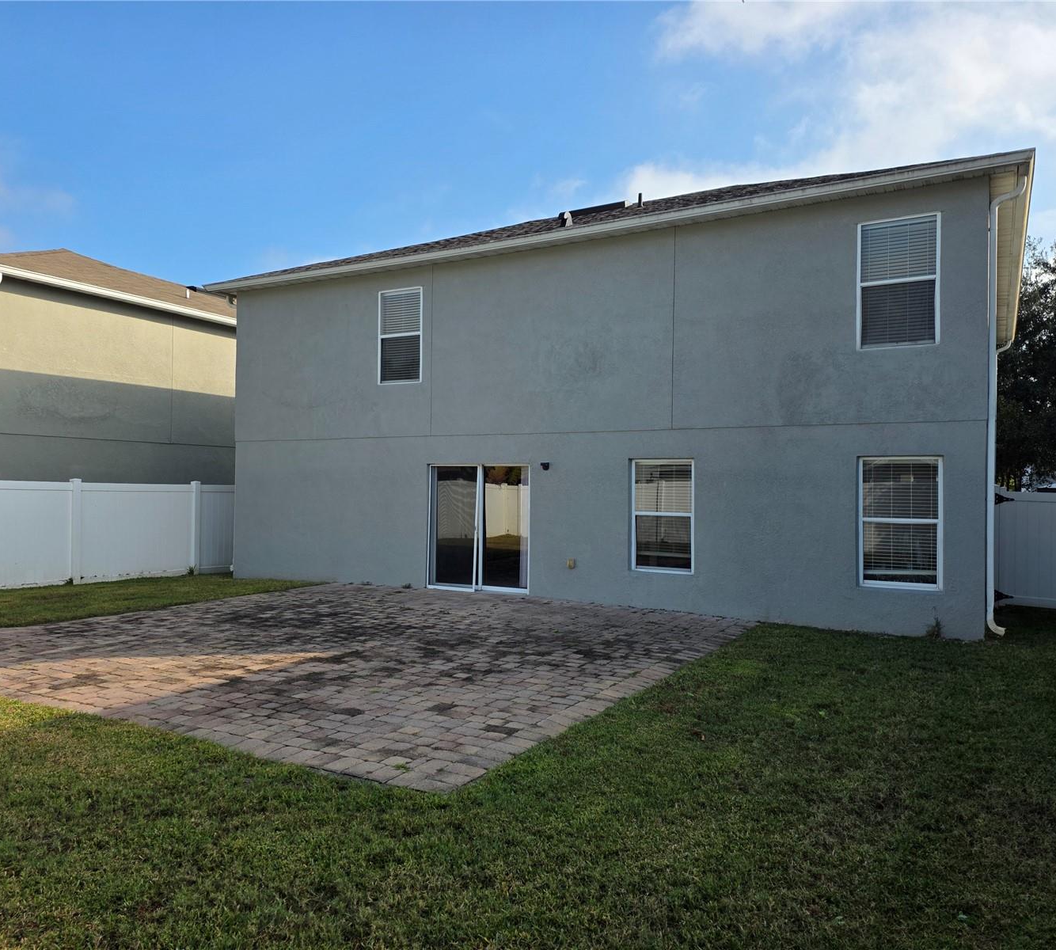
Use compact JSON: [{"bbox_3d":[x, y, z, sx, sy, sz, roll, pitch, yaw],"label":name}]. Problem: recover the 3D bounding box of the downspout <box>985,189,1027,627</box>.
[{"bbox_3d":[5.567,-0.783,9.788,0.380,5.310,0.090,0,-1,29],"label":"downspout"}]

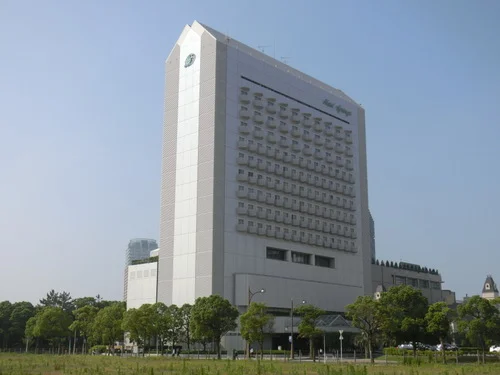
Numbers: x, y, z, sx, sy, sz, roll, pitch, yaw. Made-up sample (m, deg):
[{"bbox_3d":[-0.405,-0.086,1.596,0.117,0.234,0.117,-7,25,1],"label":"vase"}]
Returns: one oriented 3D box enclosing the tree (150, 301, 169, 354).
[{"bbox_3d":[-14.583,23.276,106.994,3.590,8.410,3.590,2,-14,-7],"label":"tree"}]

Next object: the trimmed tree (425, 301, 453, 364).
[{"bbox_3d":[17.813,13.564,60.510,2.755,5.641,2.755,-4,-14,16],"label":"trimmed tree"}]

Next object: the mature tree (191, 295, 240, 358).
[{"bbox_3d":[-4.793,19.101,89.007,6.500,8.530,6.500,1,-14,-3],"label":"mature tree"}]

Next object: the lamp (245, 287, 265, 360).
[{"bbox_3d":[0.825,17.300,83.036,2.690,9.100,0.400,11,-18,-39],"label":"lamp"}]

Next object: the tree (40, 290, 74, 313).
[{"bbox_3d":[-42.096,29.554,143.077,8.155,13.862,8.155,4,-14,-16],"label":"tree"}]

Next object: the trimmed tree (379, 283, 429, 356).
[{"bbox_3d":[21.032,18.488,90.164,6.980,9.860,6.980,-3,-14,13],"label":"trimmed tree"}]

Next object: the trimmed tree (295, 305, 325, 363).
[{"bbox_3d":[6.677,15.965,71.247,3.352,6.085,3.352,-1,-14,5],"label":"trimmed tree"}]

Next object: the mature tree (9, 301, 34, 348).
[{"bbox_3d":[-44.182,27.341,127.152,5.620,9.760,5.620,5,-14,-18],"label":"mature tree"}]

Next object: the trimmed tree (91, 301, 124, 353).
[{"bbox_3d":[-21.237,21.401,97.714,4.970,8.118,4.970,3,-14,-12],"label":"trimmed tree"}]

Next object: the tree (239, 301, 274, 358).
[{"bbox_3d":[0.892,17.070,77.154,4.046,6.749,4.046,0,-14,1],"label":"tree"}]

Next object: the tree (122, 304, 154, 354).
[{"bbox_3d":[-16.724,21.724,98.913,4.980,7.730,4.980,2,-14,-9],"label":"tree"}]

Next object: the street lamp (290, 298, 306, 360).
[{"bbox_3d":[7.129,20.366,93.702,2.967,8.219,0.400,11,-18,-39],"label":"street lamp"}]

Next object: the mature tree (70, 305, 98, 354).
[{"bbox_3d":[-27.486,23.918,108.963,4.820,8.160,4.820,3,-14,-13],"label":"mature tree"}]

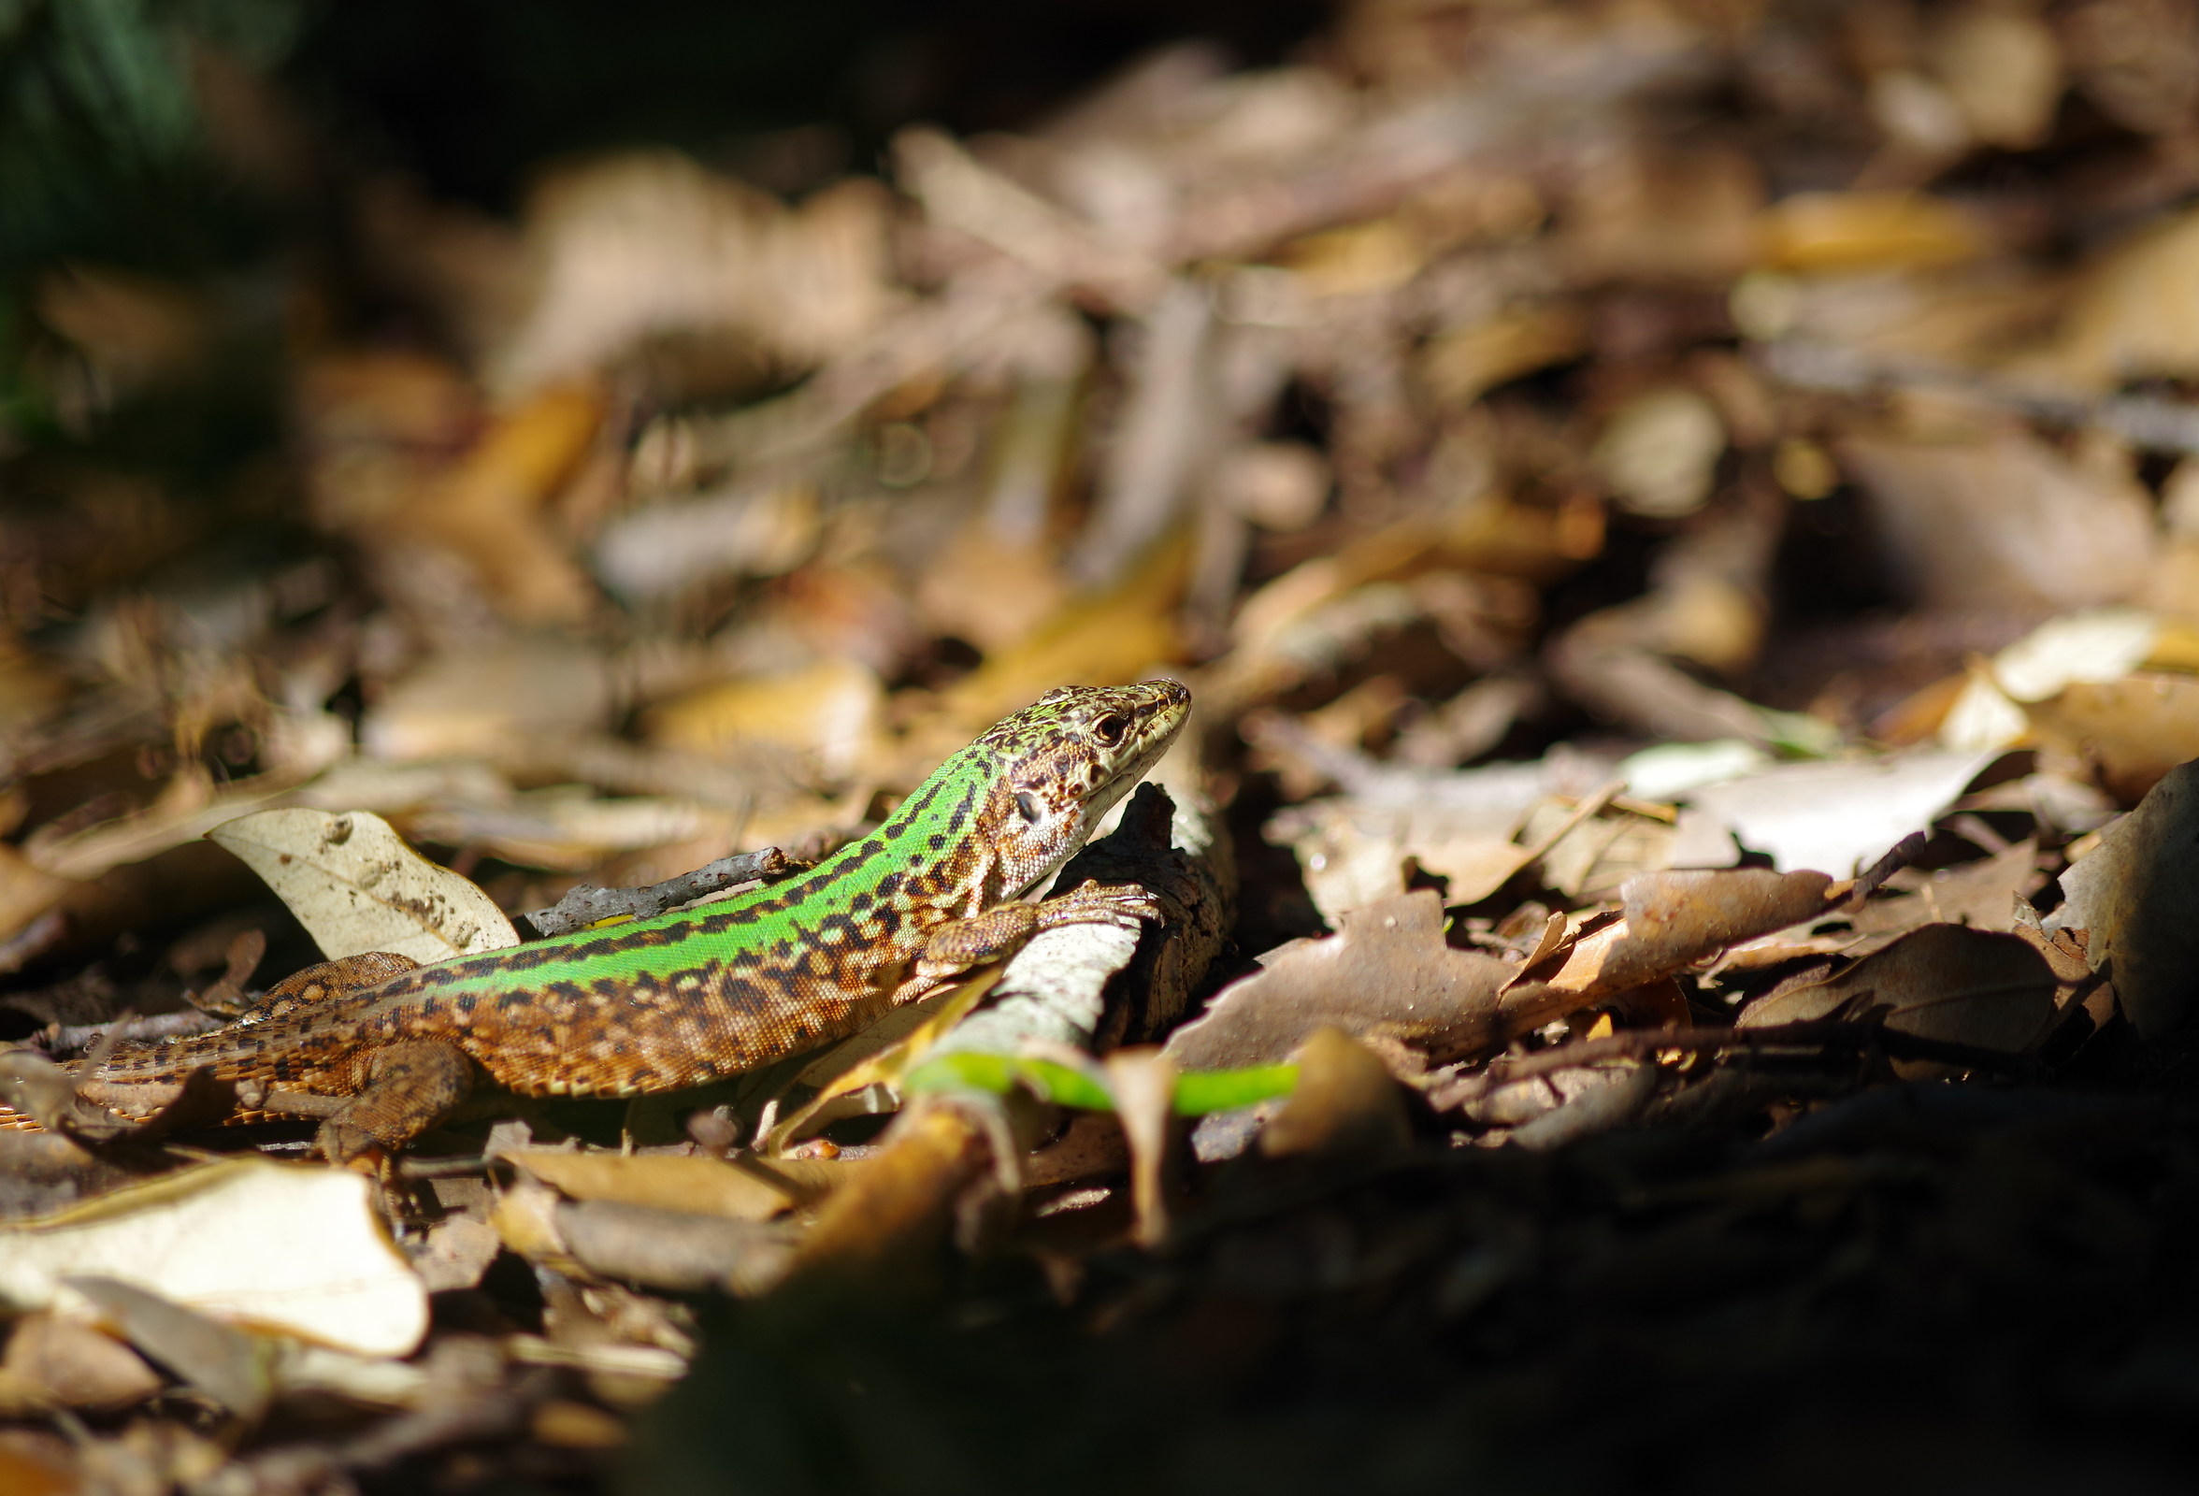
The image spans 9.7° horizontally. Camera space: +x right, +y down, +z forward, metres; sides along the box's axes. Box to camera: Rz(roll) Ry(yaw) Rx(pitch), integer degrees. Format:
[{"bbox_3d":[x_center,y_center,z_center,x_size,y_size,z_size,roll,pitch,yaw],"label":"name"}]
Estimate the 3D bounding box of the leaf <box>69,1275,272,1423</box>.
[{"bbox_3d":[-0.065,0.042,0.901,0.015,0.003,0.009,25,41,28],"label":"leaf"}]

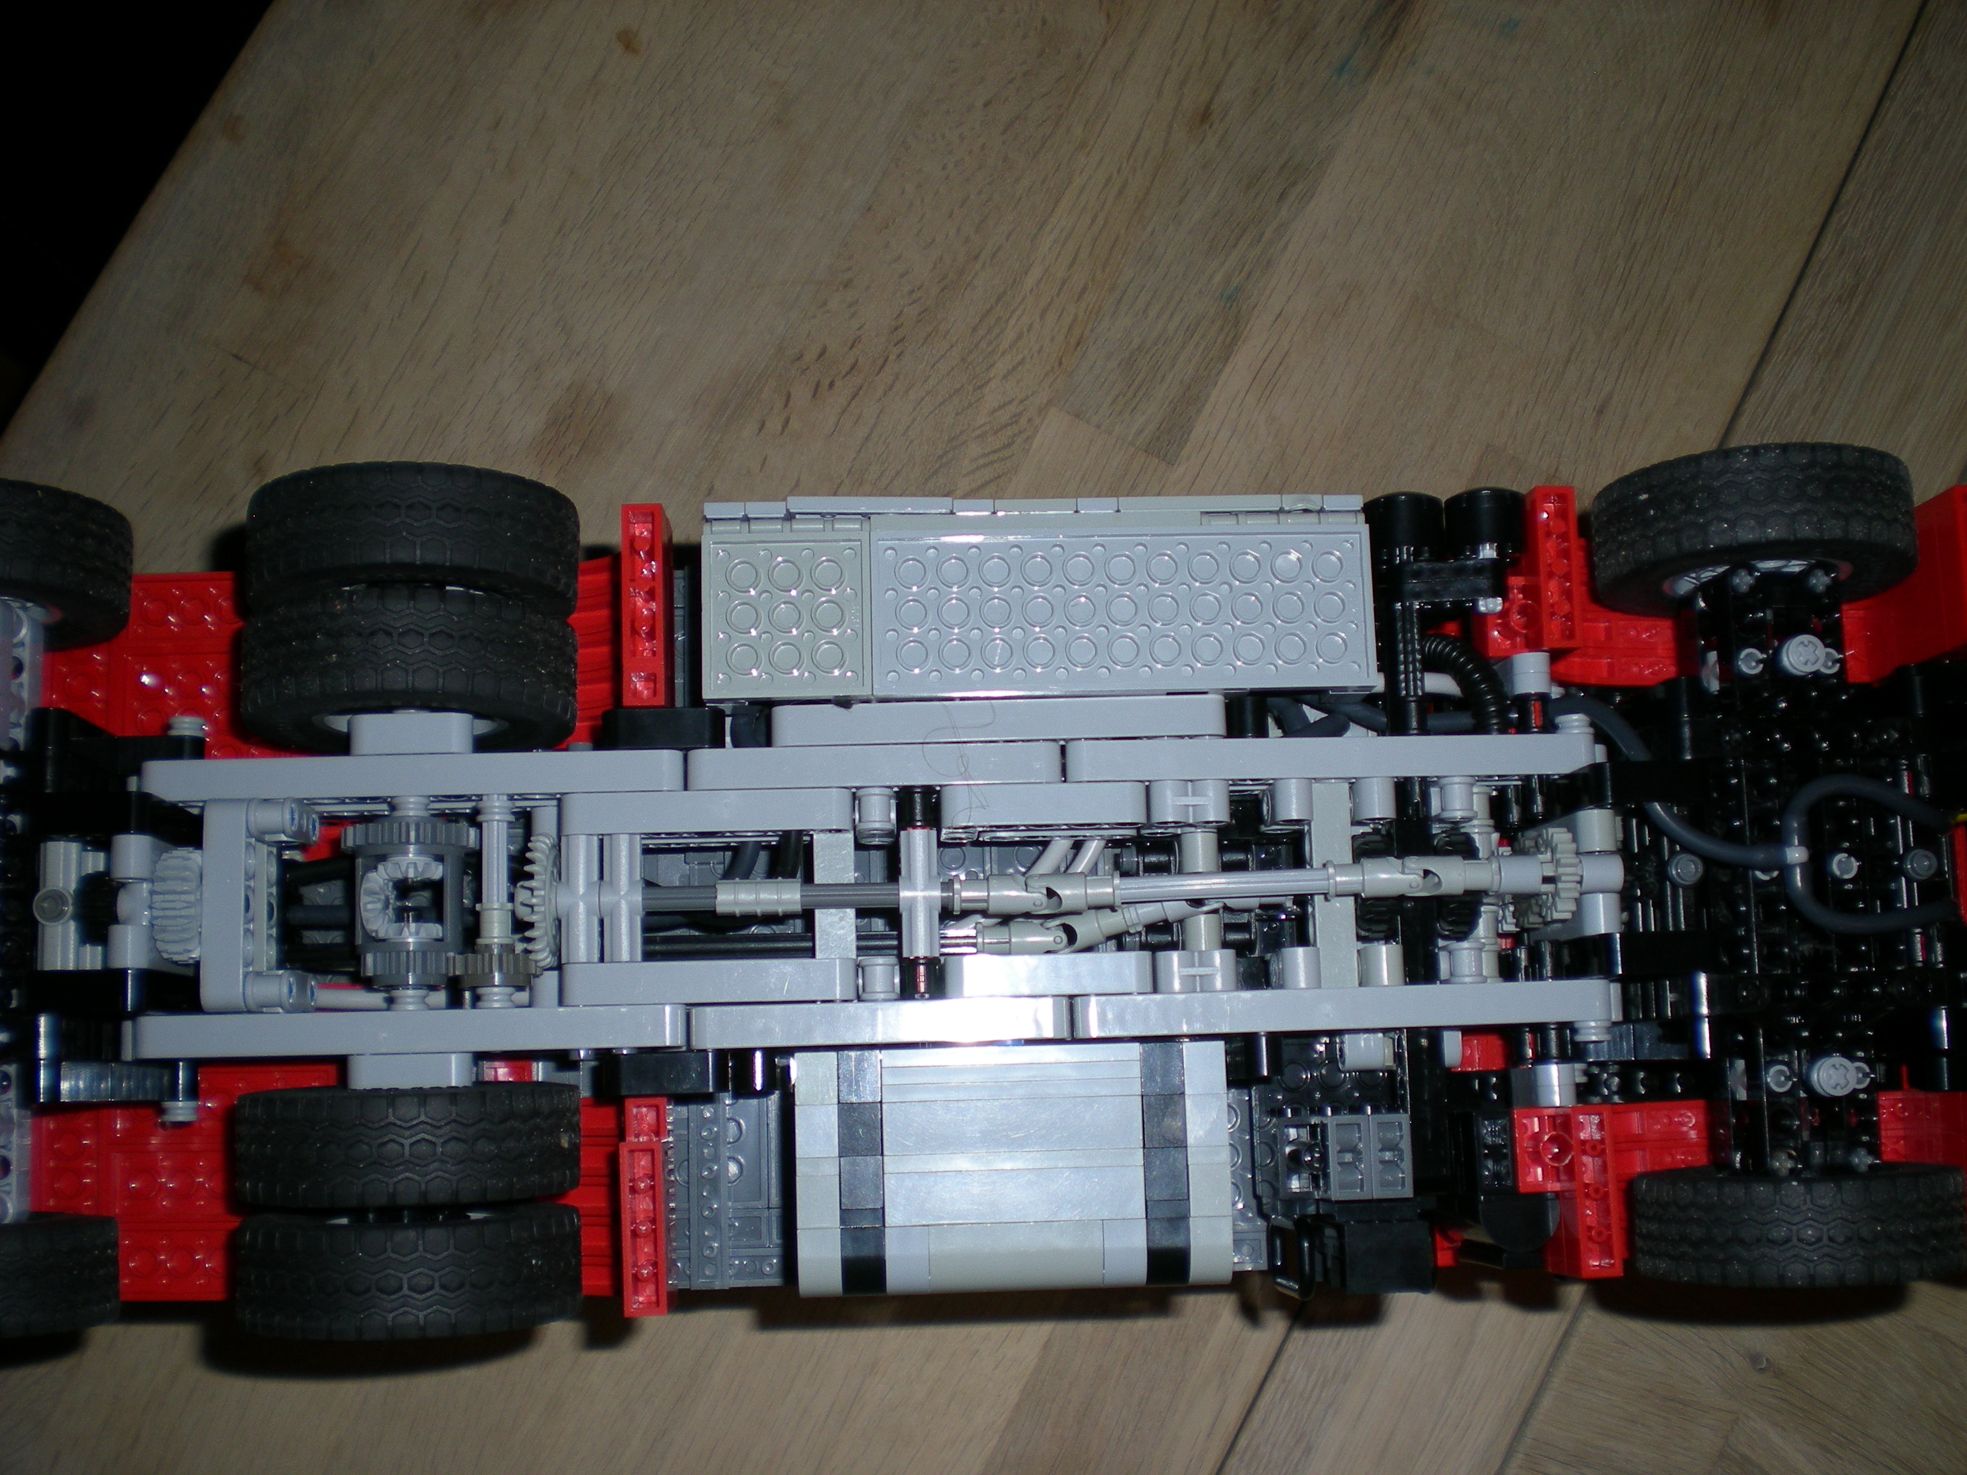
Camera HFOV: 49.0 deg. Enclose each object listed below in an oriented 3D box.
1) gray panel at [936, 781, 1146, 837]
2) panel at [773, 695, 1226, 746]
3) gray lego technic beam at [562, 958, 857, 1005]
[{"bbox_3d":[0.011,0.013,0.413,0.040,0.008,0.008,-1,81,-3],"label":"gray panel"},{"bbox_3d":[0.003,-0.002,0.415,0.088,0.008,0.008,-1,81,-3],"label":"panel"},{"bbox_3d":[-0.052,0.046,0.409,0.056,0.008,0.008,-1,82,-2],"label":"gray lego technic beam"}]

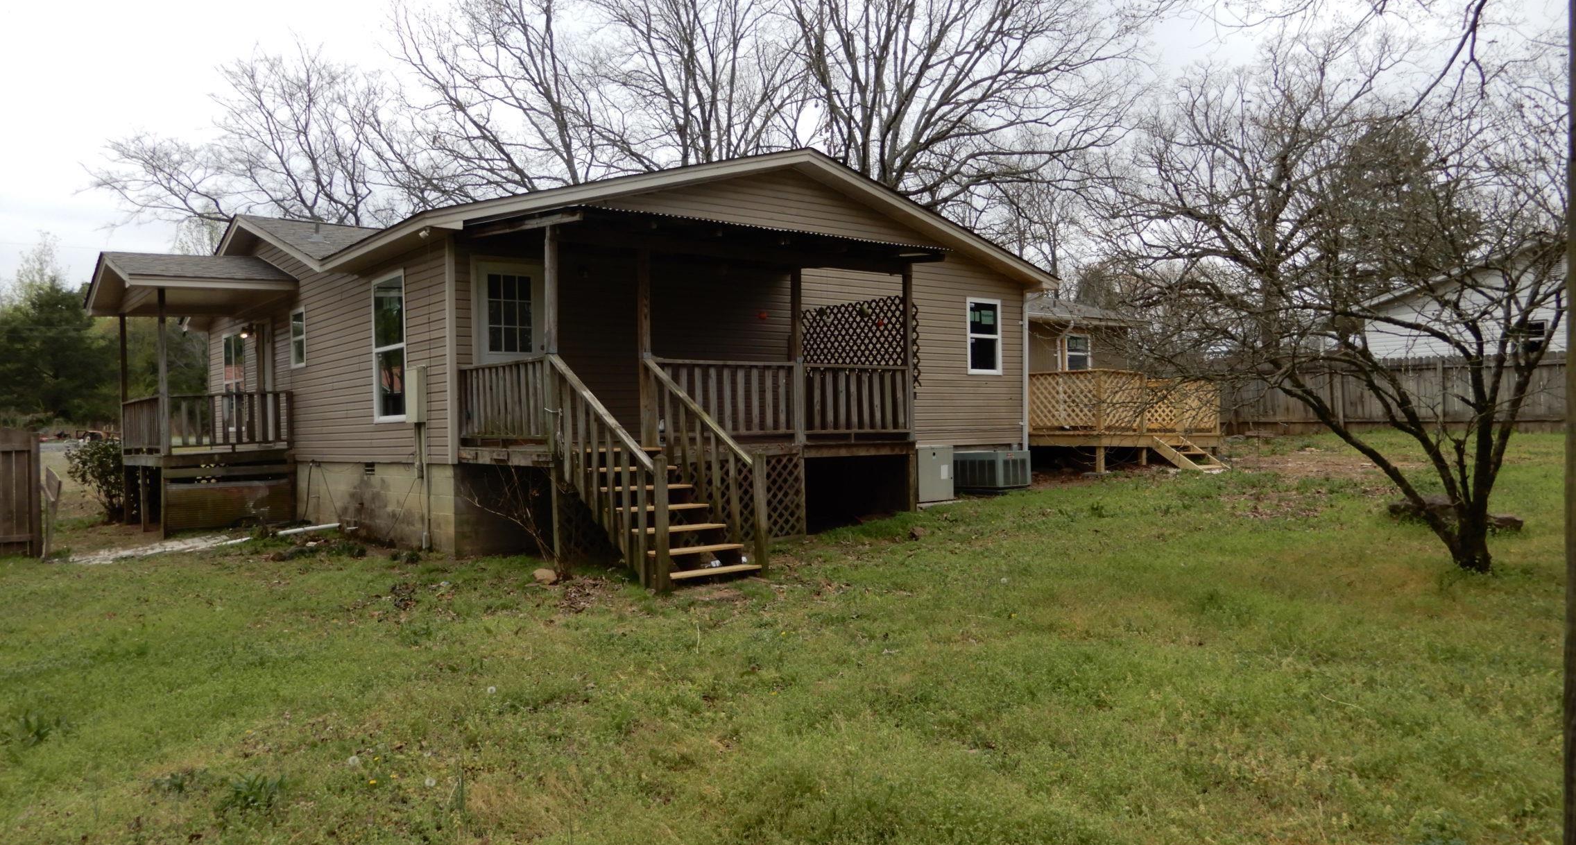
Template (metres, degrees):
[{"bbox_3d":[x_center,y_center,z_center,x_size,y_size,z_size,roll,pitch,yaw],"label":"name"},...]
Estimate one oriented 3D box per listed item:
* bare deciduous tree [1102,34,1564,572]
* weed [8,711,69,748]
[{"bbox_3d":[4.250,-0.830,8.150,3.900,3.950,3.600,-1,0,0],"label":"bare deciduous tree"},{"bbox_3d":[-3.870,1.590,5.650,0.310,0.150,0.280,-1,0,0],"label":"weed"}]

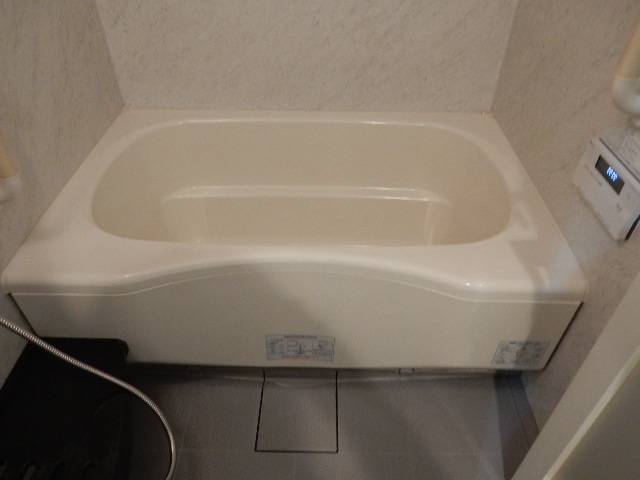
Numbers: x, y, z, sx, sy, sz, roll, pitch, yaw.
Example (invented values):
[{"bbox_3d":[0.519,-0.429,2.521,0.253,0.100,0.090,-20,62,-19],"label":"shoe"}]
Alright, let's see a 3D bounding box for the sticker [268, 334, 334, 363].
[{"bbox_3d":[-0.046,0.256,1.084,0.159,0.100,0.006,1,42,1],"label":"sticker"}]

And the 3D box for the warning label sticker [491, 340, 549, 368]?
[{"bbox_3d":[0.469,0.271,1.087,0.112,0.102,0.006,1,42,1],"label":"warning label sticker"}]

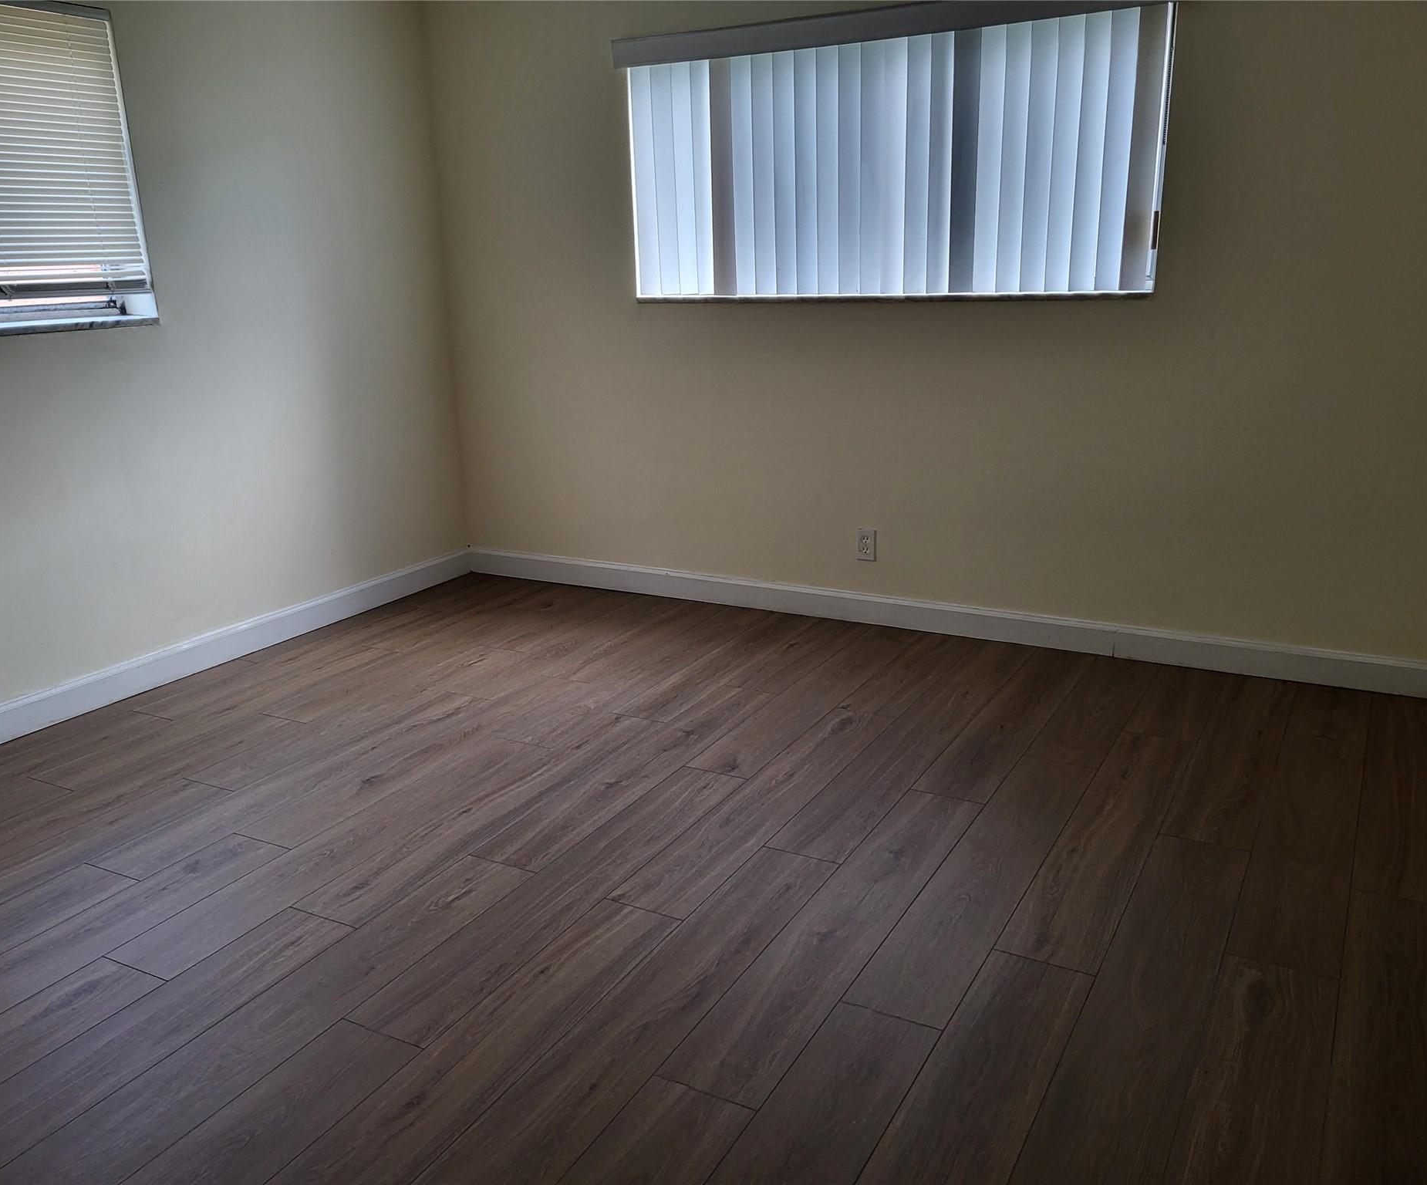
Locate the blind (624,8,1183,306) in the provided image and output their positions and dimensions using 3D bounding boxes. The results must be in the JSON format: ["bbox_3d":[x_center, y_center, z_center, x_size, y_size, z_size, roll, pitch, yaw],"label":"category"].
[{"bbox_3d":[0.505,-1.446,3.967,1.930,0.907,0.120,7,18,29],"label":"blind"}]

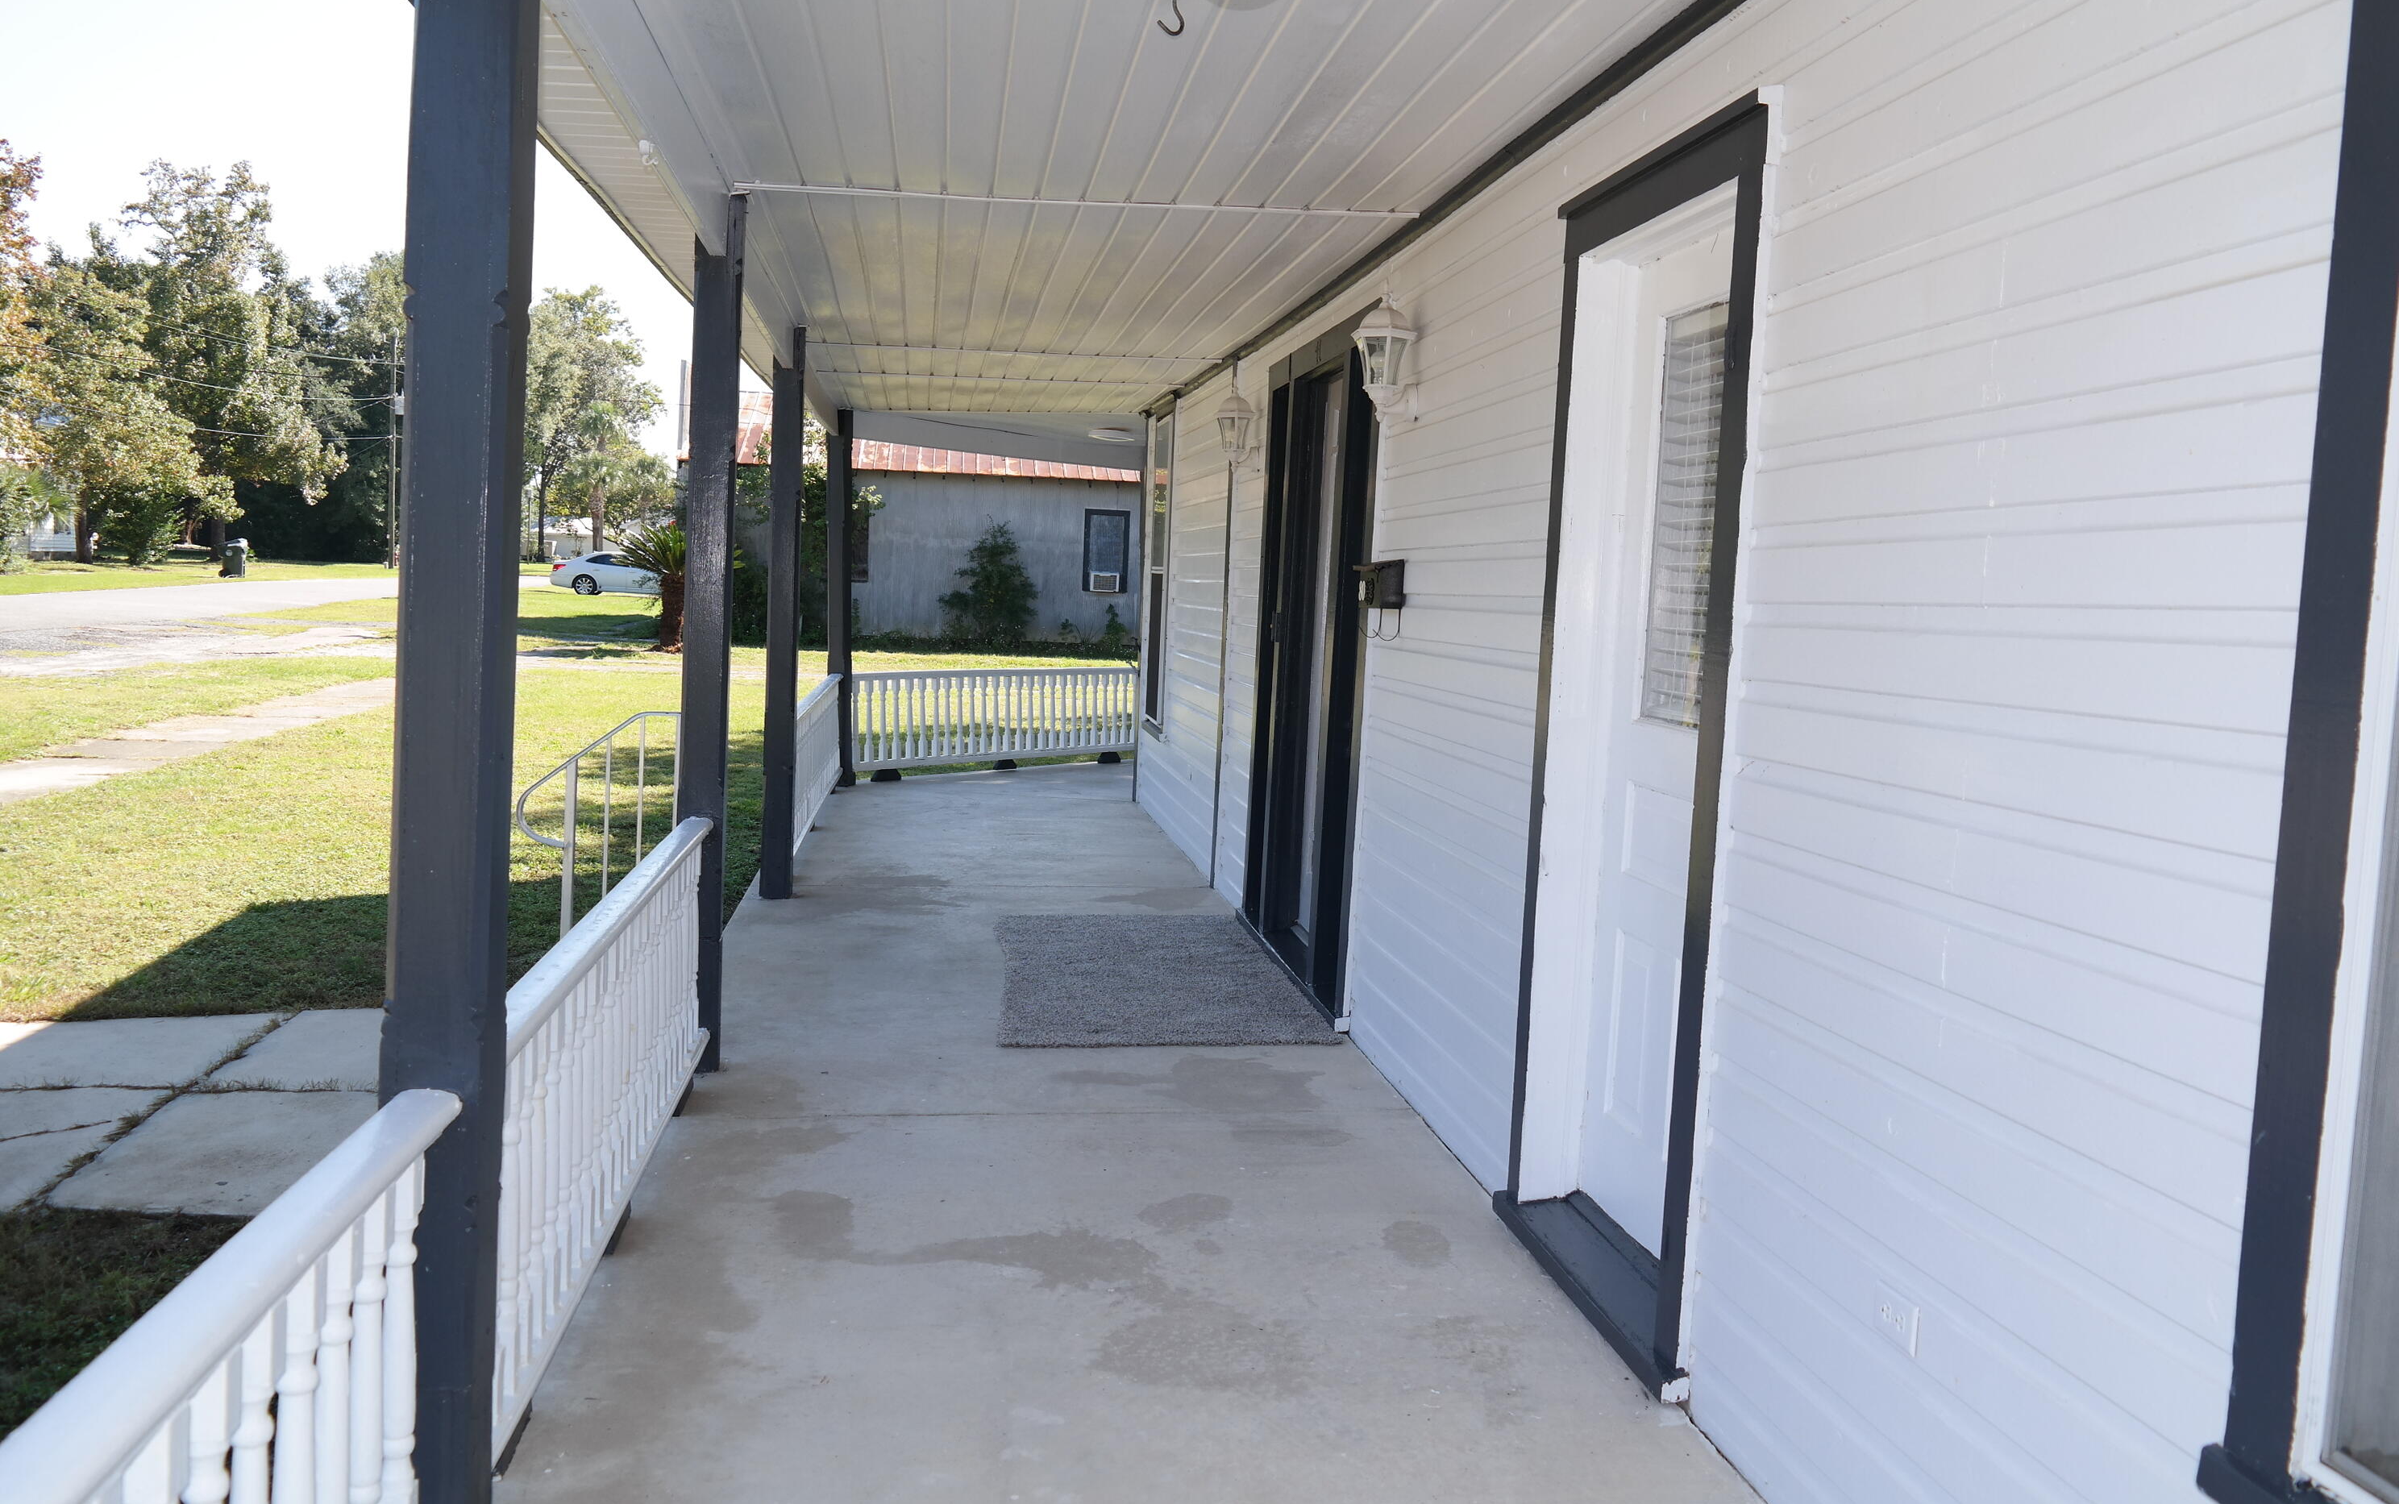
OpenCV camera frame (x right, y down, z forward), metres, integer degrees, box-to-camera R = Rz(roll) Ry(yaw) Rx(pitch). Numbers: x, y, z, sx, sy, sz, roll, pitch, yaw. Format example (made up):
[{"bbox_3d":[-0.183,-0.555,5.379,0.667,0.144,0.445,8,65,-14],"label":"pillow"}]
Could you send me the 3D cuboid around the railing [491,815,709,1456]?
[{"bbox_3d":[-1.214,0.612,3.756,0.090,0.710,2.420,2,5,-8],"label":"railing"}]

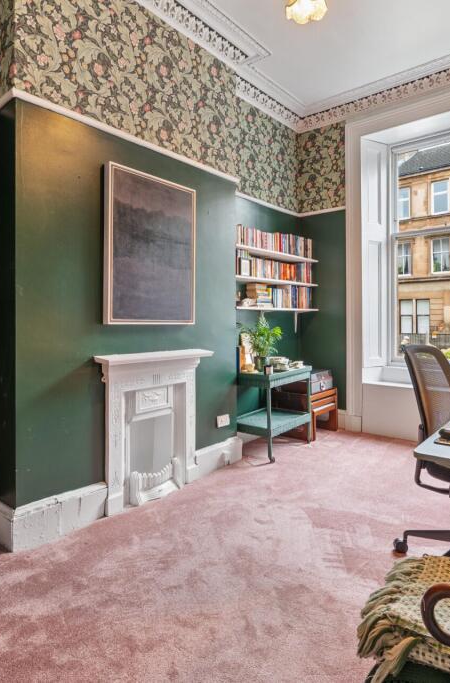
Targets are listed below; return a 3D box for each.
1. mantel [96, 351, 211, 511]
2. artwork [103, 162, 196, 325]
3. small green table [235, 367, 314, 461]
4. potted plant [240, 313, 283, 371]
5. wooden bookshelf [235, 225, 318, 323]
[{"bbox_3d":[-0.419,0.560,2.654,0.160,0.967,0.890,1,2,42],"label":"mantel"},{"bbox_3d":[-0.473,-0.613,2.670,0.050,0.985,0.705,1,2,42],"label":"artwork"},{"bbox_3d":[0.471,0.627,3.723,0.380,0.730,0.680,1,2,42],"label":"small green table"},{"bbox_3d":[0.322,0.000,3.510,0.340,0.490,0.360,0,1,0],"label":"potted plant"},{"bbox_3d":[0.483,-0.618,3.875,0.210,0.800,1.250,1,2,42],"label":"wooden bookshelf"}]

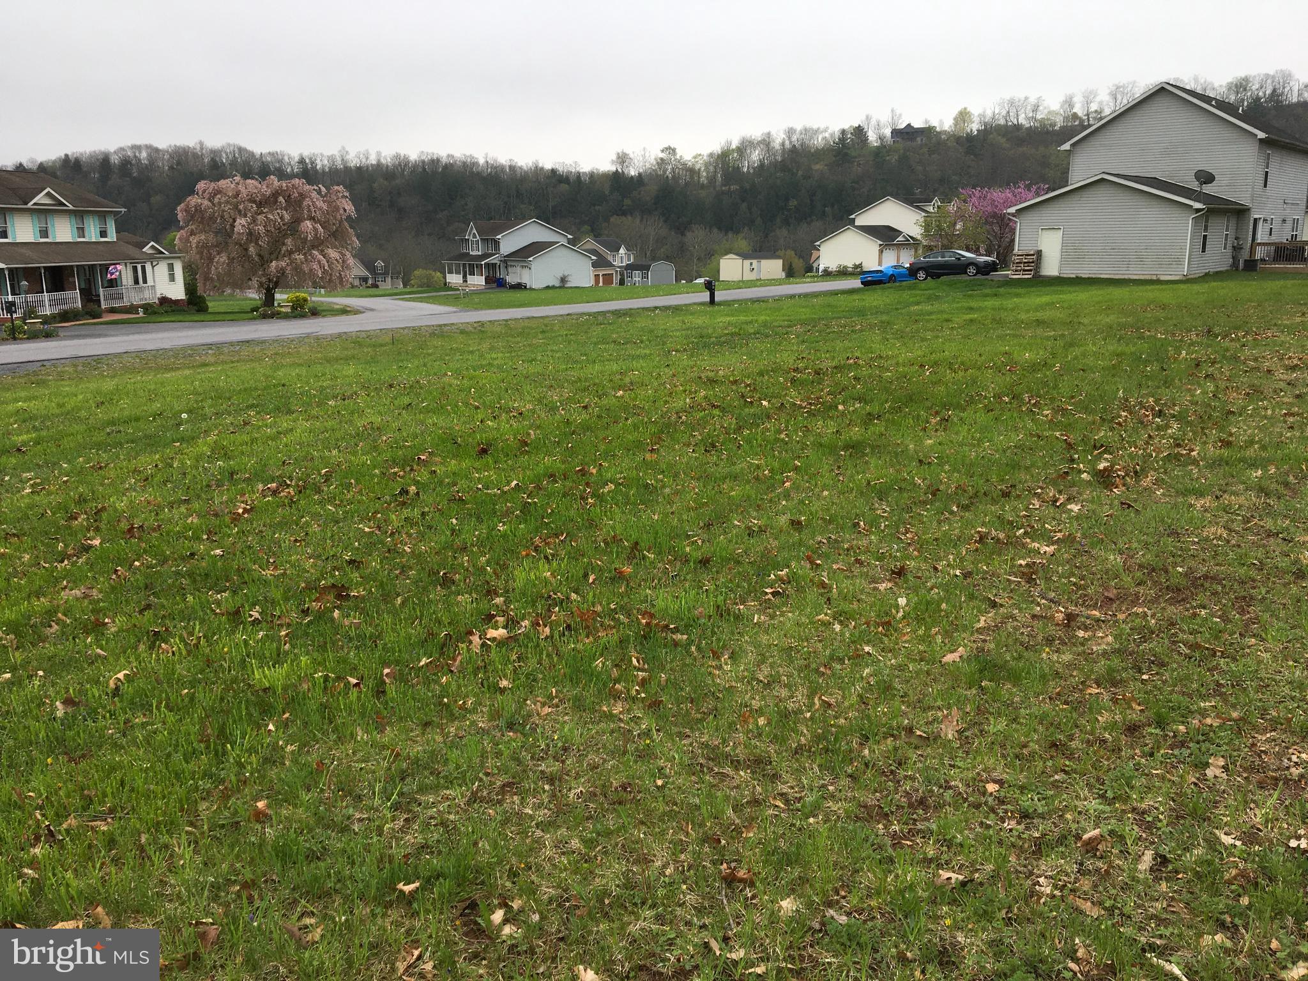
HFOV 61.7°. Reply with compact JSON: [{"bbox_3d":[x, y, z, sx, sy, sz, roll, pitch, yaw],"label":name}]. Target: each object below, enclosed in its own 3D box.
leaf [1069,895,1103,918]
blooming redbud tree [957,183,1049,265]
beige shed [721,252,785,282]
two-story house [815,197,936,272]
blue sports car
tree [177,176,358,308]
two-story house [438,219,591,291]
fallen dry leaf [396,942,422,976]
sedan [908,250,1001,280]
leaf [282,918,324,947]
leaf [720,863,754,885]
[{"bbox_3d":[1.014,0.975,2.571,0.050,0.025,0.100,-12,15,-39],"label":"leaf"},{"bbox_3d":[22.877,-17.273,71.466,6.100,5.436,6.000,3,14,17],"label":"blooming redbud tree"},{"bbox_3d":[12.125,-27.708,135.585,7.100,3.100,3.700,-12,17,-41],"label":"beige shed"},{"bbox_3d":[25.246,-26.445,113.315,9.196,7.583,17.749,11,17,41],"label":"two-story house"},{"bbox_3d":[15.096,-13.849,70.377,1.920,1.340,4.780,9,16,37],"label":"blue sports car"},{"bbox_3d":[-20.849,-13.465,59.534,9.200,6.947,9.000,-5,14,-18],"label":"tree"},{"bbox_3d":[-15.438,-27.009,124.396,10.782,7.314,18.432,-9,15,-31],"label":"two-story house"},{"bbox_3d":[-0.557,1.067,2.491,0.050,0.025,0.100,0,12,14],"label":"fallen dry leaf"},{"bbox_3d":[15.380,-11.639,56.343,4.650,1.460,1.820,3,13,39],"label":"sedan"},{"bbox_3d":[-0.839,1.055,2.615,0.090,0.030,0.075,-6,12,-16],"label":"leaf"},{"bbox_3d":[0.211,0.971,2.773,0.085,0.030,0.060,-2,12,4],"label":"leaf"}]

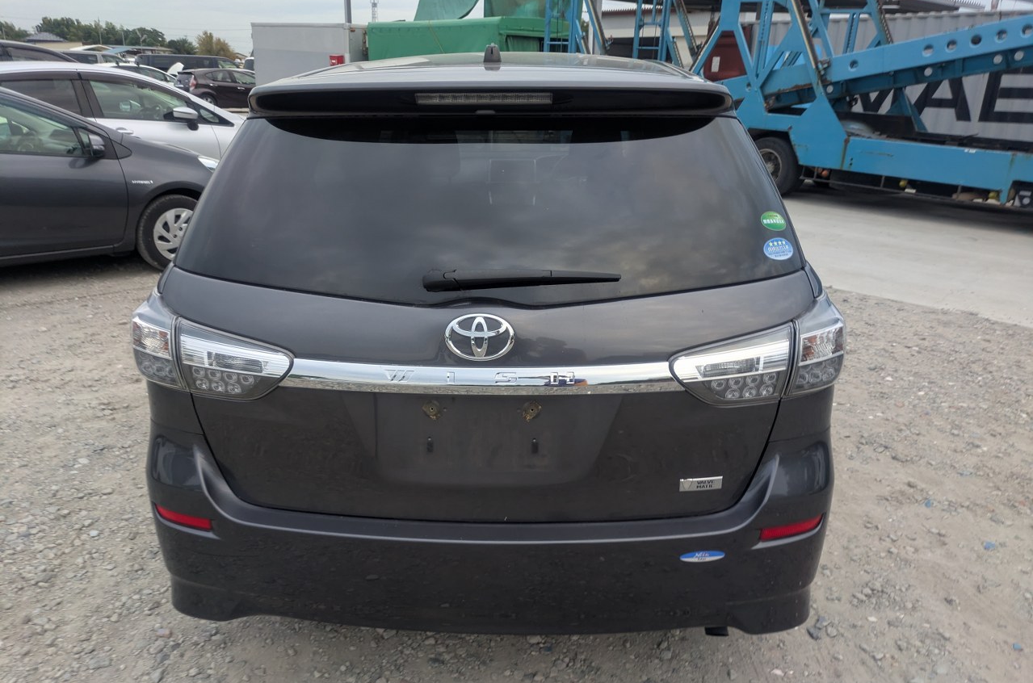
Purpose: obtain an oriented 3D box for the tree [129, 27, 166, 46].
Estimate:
[{"bbox_3d":[-45.605,-36.075,93.387,5.038,6.072,5.038,-8,22,-23],"label":"tree"}]

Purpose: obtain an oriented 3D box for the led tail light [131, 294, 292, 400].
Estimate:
[{"bbox_3d":[-0.659,-0.004,1.640,0.410,0.210,0.270,1,20,1],"label":"led tail light"}]

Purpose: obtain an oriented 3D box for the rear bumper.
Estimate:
[{"bbox_3d":[-0.067,0.402,1.821,1.670,0.480,0.480,1,20,1],"label":"rear bumper"}]

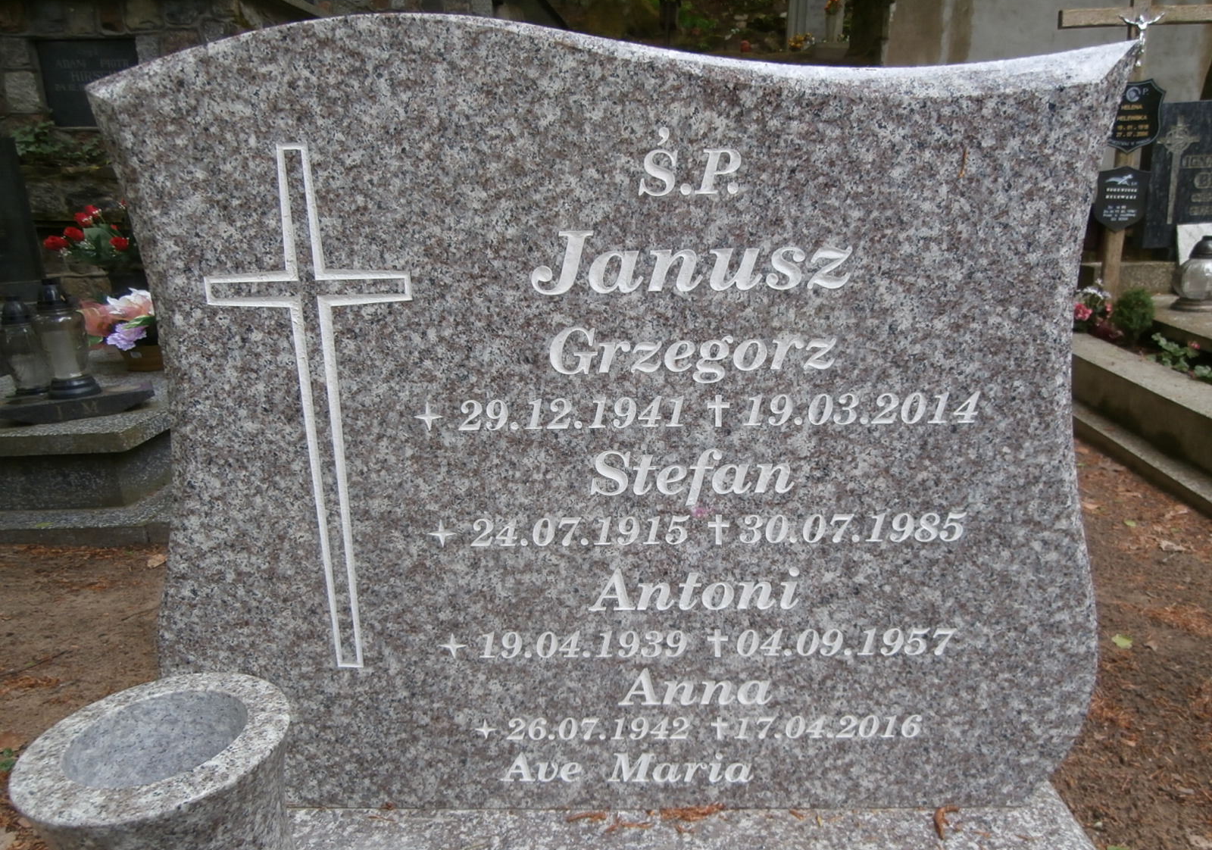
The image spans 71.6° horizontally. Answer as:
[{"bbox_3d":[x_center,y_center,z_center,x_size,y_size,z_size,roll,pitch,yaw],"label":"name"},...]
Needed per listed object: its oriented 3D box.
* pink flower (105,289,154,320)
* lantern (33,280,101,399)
[{"bbox_3d":[-1.385,-0.352,2.480,0.140,0.100,0.125,-10,20,-28],"label":"pink flower"},{"bbox_3d":[-1.387,-0.223,2.150,0.120,0.293,0.120,0,18,0],"label":"lantern"}]

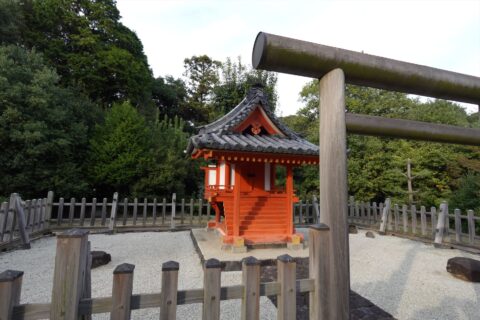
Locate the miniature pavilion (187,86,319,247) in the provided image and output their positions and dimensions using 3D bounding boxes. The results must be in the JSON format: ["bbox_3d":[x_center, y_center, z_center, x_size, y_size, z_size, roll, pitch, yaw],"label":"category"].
[{"bbox_3d":[0.294,0.138,5.590,2.860,3.380,2.680,2,-5,-16],"label":"miniature pavilion"}]

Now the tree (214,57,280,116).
[{"bbox_3d":[0.398,-3.027,20.493,5.600,11.928,5.600,2,-5,-16],"label":"tree"}]

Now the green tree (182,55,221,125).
[{"bbox_3d":[-3.699,-3.409,21.955,3.600,12.823,3.600,2,-5,-16],"label":"green tree"}]

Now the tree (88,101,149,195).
[{"bbox_3d":[-5.502,-0.209,10.593,2.700,4.864,2.700,2,-5,-16],"label":"tree"}]

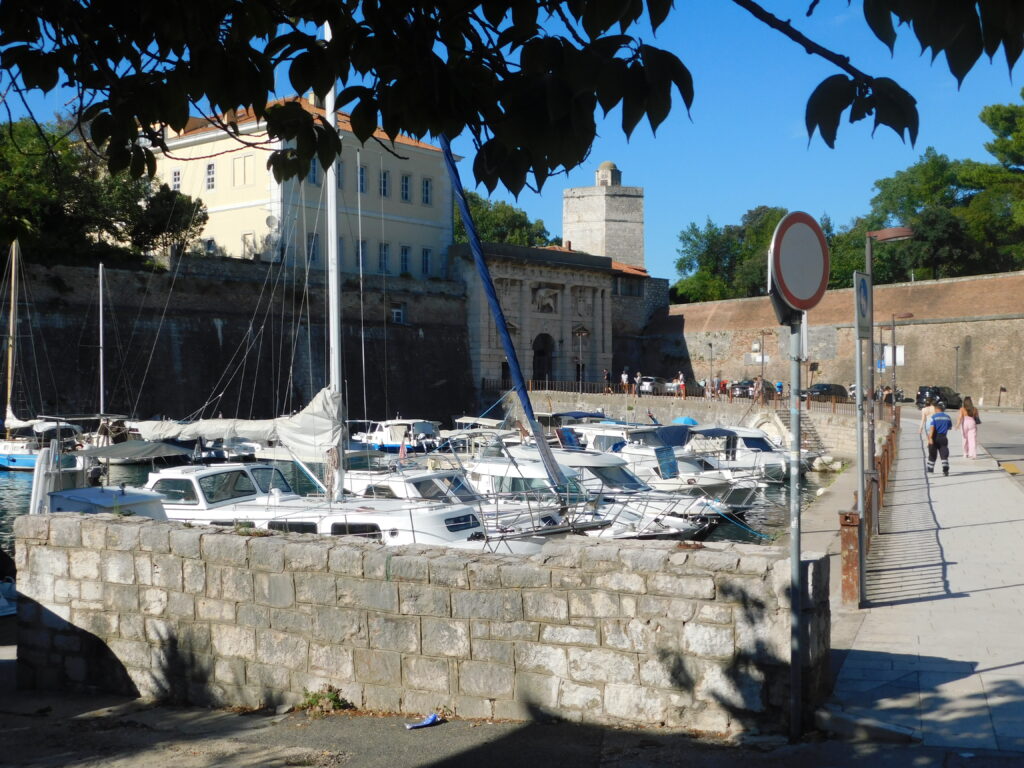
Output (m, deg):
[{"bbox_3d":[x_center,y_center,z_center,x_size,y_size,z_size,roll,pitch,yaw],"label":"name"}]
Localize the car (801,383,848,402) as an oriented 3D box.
[{"bbox_3d":[25.904,0.762,97.000,1.800,1.500,4.300,0,1,41],"label":"car"}]

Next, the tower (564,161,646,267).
[{"bbox_3d":[12.618,-15.349,162.145,11.300,30.500,10.800,0,1,4],"label":"tower"}]

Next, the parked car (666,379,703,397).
[{"bbox_3d":[14.411,0.306,98.000,1.800,1.470,4.300,0,1,36],"label":"parked car"}]

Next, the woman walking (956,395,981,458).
[{"bbox_3d":[12.300,1.200,32.000,0.580,1.680,0.400,0,0,19],"label":"woman walking"}]

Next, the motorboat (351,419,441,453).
[{"bbox_3d":[-7.100,3.130,73.000,5.800,2.200,2.200,0,0,40],"label":"motorboat"}]

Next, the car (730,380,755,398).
[{"bbox_3d":[18.300,0.430,90.000,1.800,1.500,4.300,0,0,36],"label":"car"}]

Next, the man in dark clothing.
[{"bbox_3d":[10.313,1.327,28.500,0.580,1.770,0.450,0,1,17],"label":"man in dark clothing"}]

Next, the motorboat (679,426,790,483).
[{"bbox_3d":[10.100,2.900,50.000,6.200,2.400,2.350,0,0,17],"label":"motorboat"}]

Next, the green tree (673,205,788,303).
[{"bbox_3d":[23.009,-13.251,125.052,12.000,11.000,10.500,0,1,10],"label":"green tree"}]

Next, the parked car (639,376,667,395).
[{"bbox_3d":[12.600,0.170,101.000,1.800,1.520,4.300,0,0,41],"label":"parked car"}]

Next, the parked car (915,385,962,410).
[{"bbox_3d":[29.659,0.991,82.000,1.850,1.650,4.350,0,1,41],"label":"parked car"}]

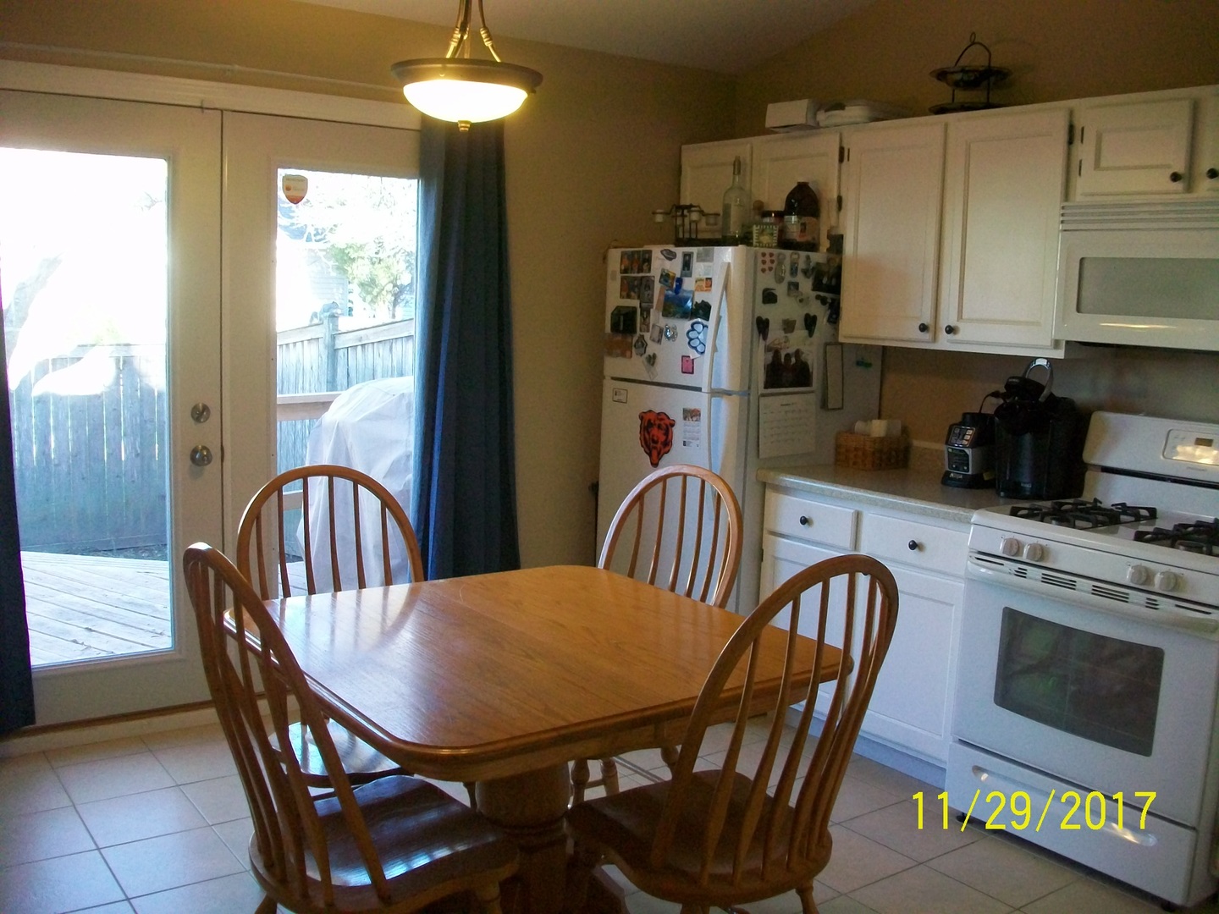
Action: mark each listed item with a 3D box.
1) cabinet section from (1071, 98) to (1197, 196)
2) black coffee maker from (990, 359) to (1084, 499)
[{"bbox_3d":[1.580,-0.868,3.247,0.300,0.262,0.345,-4,10,-37],"label":"cabinet section"},{"bbox_3d":[1.346,-0.091,3.518,0.230,0.420,0.190,-5,10,-42],"label":"black coffee maker"}]

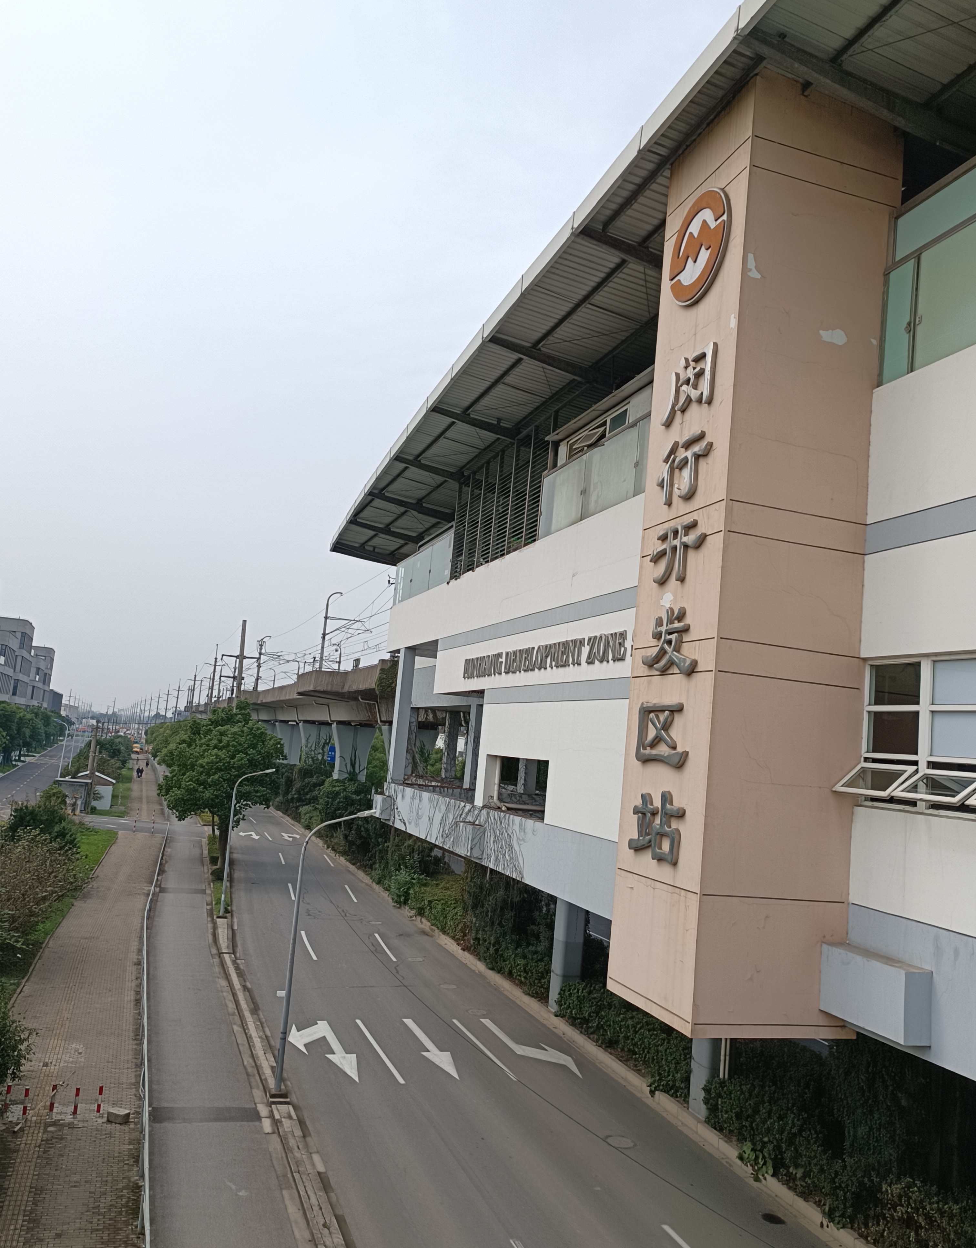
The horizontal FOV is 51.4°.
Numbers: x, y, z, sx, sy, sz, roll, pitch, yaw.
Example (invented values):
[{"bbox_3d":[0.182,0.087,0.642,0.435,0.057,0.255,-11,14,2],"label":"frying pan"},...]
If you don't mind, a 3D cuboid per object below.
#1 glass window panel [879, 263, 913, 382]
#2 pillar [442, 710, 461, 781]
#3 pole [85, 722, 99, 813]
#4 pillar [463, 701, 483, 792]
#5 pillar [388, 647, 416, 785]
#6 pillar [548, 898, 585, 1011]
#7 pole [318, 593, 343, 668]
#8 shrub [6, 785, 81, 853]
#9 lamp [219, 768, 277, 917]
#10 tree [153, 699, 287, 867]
[{"bbox_3d":[7.016,-5.127,17.348,0.060,2.009,0.810,8,-7,-17],"label":"glass window panel"},{"bbox_3d":[-2.256,7.522,63.405,0.650,4.220,0.850,8,-7,-17],"label":"pillar"},{"bbox_3d":[-36.509,13.246,93.738,0.380,8.500,0.400,8,-7,-17],"label":"pole"},{"bbox_3d":[-0.558,6.141,50.907,0.620,4.250,0.880,8,-7,-17],"label":"pillar"},{"bbox_3d":[-4.148,4.510,49.874,0.600,6.610,0.850,8,-7,-17],"label":"pillar"},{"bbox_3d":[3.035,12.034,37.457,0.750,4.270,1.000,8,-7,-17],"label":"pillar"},{"bbox_3d":[-13.455,0.891,86.310,1.264,7.045,0.300,8,-7,-17],"label":"pole"},{"bbox_3d":[-30.187,13.272,69.984,4.600,3.800,4.500,8,-7,-17],"label":"shrub"},{"bbox_3d":[-11.774,10.721,49.865,1.820,7.200,0.260,8,-7,-17],"label":"lamp"},{"bbox_3d":[-17.354,10.445,65.439,7.900,10.300,7.500,8,-7,-17],"label":"tree"}]

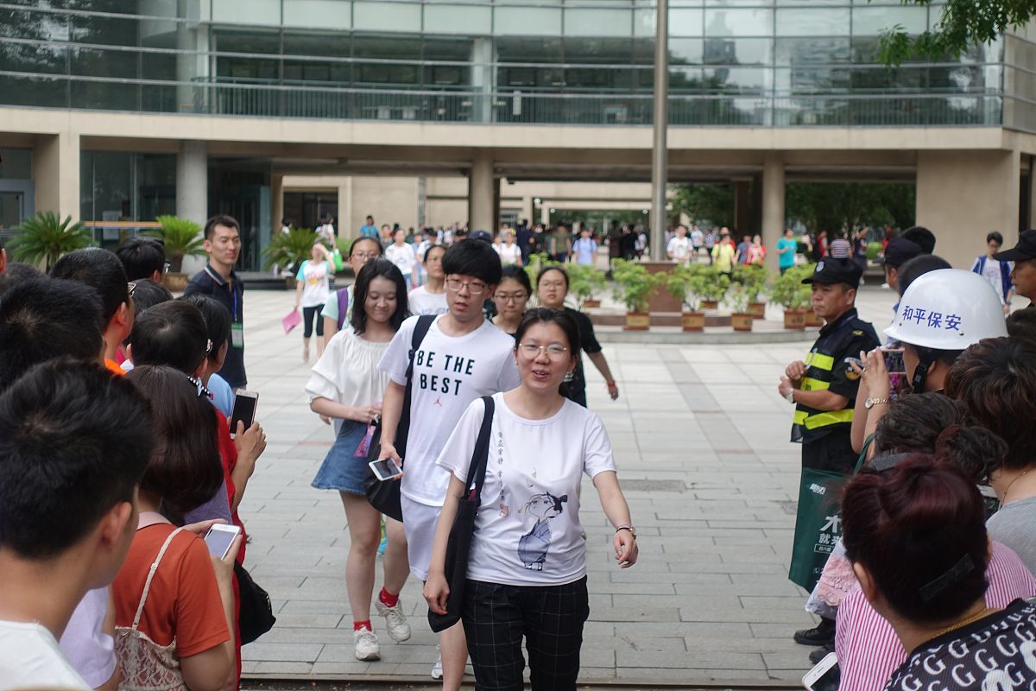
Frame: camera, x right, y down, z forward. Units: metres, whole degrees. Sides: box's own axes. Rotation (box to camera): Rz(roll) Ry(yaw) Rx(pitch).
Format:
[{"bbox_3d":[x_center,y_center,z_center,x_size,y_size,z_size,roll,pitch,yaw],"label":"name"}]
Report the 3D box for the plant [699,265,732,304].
[{"bbox_3d":[3.640,-1.149,37.500,0.670,0.710,0.650,0,4,0],"label":"plant"}]

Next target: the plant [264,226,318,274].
[{"bbox_3d":[-5.638,-2.392,50.500,1.500,1.180,1.450,0,4,0],"label":"plant"}]

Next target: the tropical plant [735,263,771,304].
[{"bbox_3d":[4.279,-1.127,36.774,0.660,0.680,0.640,1,3,0],"label":"tropical plant"}]

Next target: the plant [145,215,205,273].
[{"bbox_3d":[-8.774,-2.594,51.500,1.620,1.500,1.550,1,3,2],"label":"plant"}]

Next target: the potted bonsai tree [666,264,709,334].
[{"bbox_3d":[2.594,-0.733,30.800,0.700,1.060,0.640,1,3,2],"label":"potted bonsai tree"}]

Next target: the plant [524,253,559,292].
[{"bbox_3d":[0.399,-1.142,32.700,0.660,0.780,0.620,1,3,2],"label":"plant"}]

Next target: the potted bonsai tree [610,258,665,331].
[{"bbox_3d":[1.828,-0.779,30.800,0.830,1.120,0.760,1,3,2],"label":"potted bonsai tree"}]

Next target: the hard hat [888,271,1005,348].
[{"bbox_3d":[0.945,-0.081,4.450,0.285,0.170,0.235,2,4,30],"label":"hard hat"}]

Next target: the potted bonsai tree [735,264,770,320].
[{"bbox_3d":[4.273,-0.998,36.781,0.670,1.020,0.650,1,3,0],"label":"potted bonsai tree"}]

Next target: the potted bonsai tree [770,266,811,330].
[{"bbox_3d":[4.492,-0.800,33.075,0.720,1.060,0.680,1,3,0],"label":"potted bonsai tree"}]

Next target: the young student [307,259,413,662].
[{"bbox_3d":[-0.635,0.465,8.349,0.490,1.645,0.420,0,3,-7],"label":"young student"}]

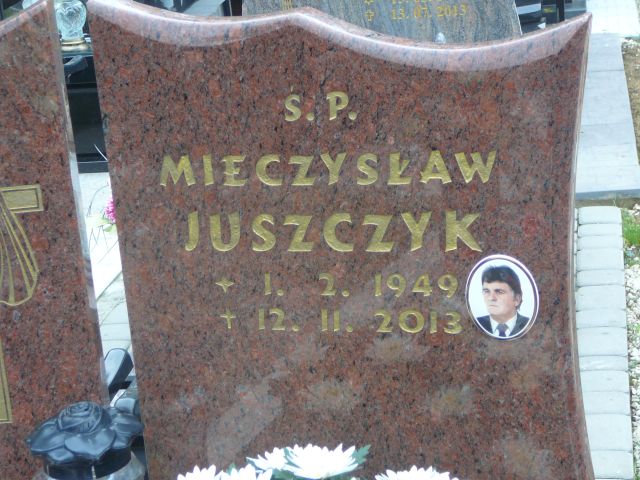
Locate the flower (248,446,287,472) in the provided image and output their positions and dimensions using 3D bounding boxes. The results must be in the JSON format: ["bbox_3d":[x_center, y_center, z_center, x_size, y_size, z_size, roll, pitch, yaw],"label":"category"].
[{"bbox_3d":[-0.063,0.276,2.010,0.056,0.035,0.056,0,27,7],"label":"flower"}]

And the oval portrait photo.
[{"bbox_3d":[0.228,0.072,2.010,0.090,0.120,0.010,0,24,7],"label":"oval portrait photo"}]

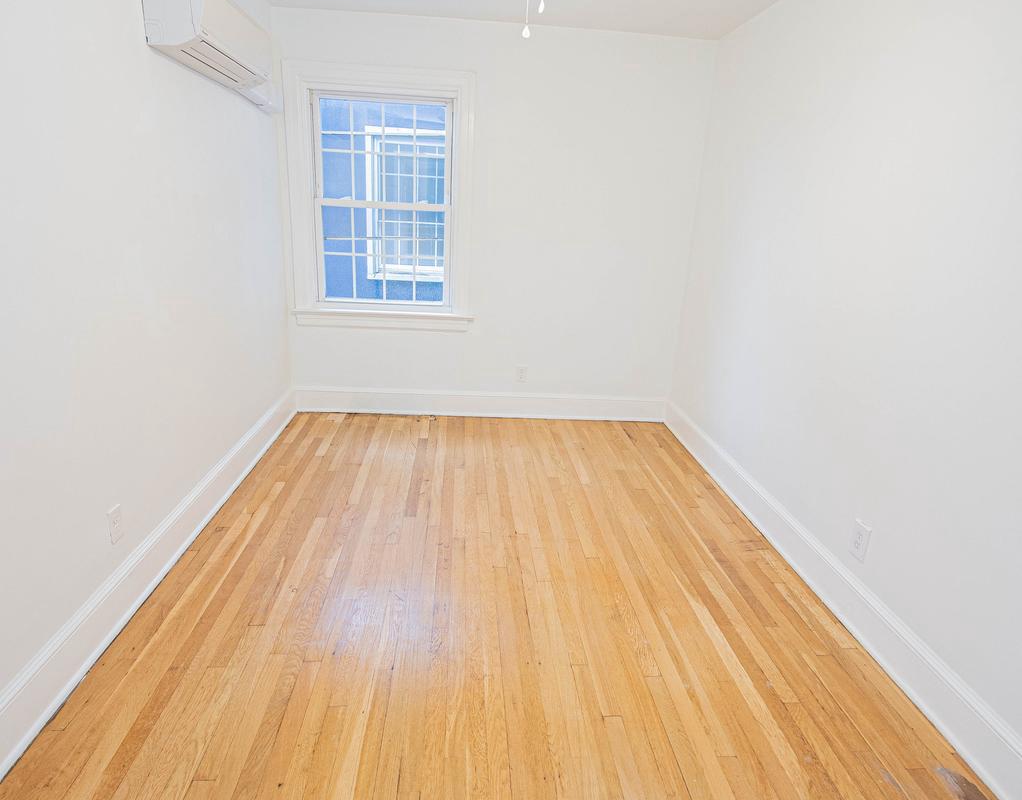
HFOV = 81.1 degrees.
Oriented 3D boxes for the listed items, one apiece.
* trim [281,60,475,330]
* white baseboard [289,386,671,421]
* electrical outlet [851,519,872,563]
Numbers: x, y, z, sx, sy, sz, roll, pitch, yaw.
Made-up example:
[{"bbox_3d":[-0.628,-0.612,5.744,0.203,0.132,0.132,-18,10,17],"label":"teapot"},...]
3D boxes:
[{"bbox_3d":[-0.791,-1.195,3.682,1.136,1.538,0.080,2,18,-5],"label":"trim"},{"bbox_3d":[-0.172,0.033,4.133,2.581,0.182,0.030,2,18,-5],"label":"white baseboard"},{"bbox_3d":[1.270,0.514,2.169,0.012,0.124,0.078,2,18,-5],"label":"electrical outlet"}]

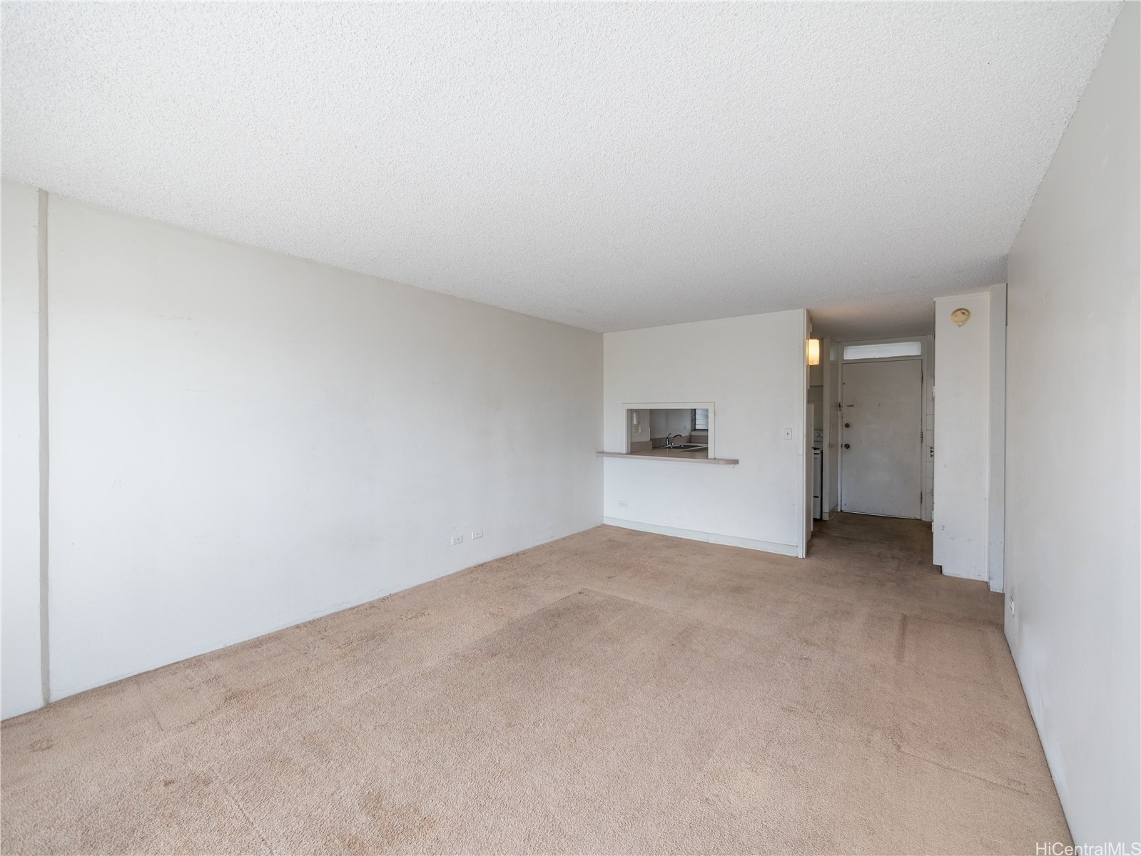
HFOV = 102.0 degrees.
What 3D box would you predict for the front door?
[{"bbox_3d":[4.300,0.148,6.402,0.916,2.125,0.050,0,1,38],"label":"front door"}]

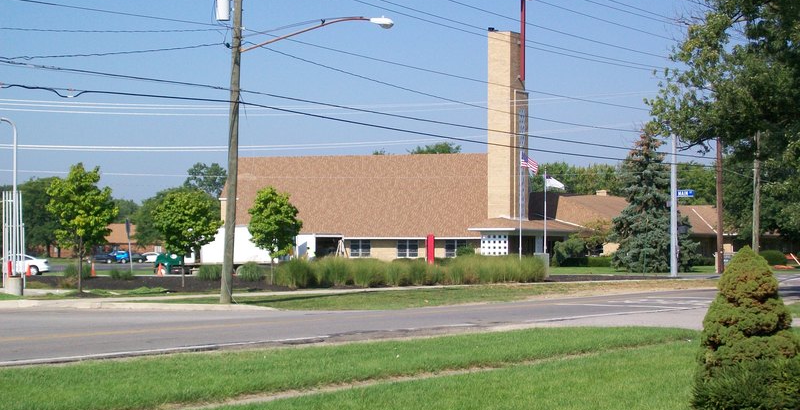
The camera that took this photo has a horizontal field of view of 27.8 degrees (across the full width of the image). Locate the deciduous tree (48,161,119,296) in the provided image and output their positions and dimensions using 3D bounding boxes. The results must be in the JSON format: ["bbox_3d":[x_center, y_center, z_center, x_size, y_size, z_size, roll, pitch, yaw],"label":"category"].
[{"bbox_3d":[-12.404,0.896,63.000,2.750,5.050,2.700,0,-2,0],"label":"deciduous tree"}]

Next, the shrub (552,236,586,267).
[{"bbox_3d":[14.040,3.852,134.000,2.750,2.600,2.600,0,-2,0],"label":"shrub"}]

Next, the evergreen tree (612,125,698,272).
[{"bbox_3d":[18.558,-0.467,117.500,6.200,10.614,6.000,0,-2,0],"label":"evergreen tree"}]

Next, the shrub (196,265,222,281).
[{"bbox_3d":[-9.892,3.505,84.000,1.350,0.900,1.300,0,-2,0],"label":"shrub"}]

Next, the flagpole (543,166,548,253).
[{"bbox_3d":[9.097,0.937,101.000,0.140,6.600,0.140,0,-2,0],"label":"flagpole"}]

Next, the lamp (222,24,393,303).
[{"bbox_3d":[-2.892,-1.233,47.320,5.700,8.300,0.500,-1,-2,29],"label":"lamp"}]

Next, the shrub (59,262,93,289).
[{"bbox_3d":[-16.047,3.437,80.000,1.650,1.250,1.500,0,-2,0],"label":"shrub"}]

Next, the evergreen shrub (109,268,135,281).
[{"bbox_3d":[-14.633,3.625,85.000,1.350,0.682,1.100,0,-2,0],"label":"evergreen shrub"}]

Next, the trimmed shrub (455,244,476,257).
[{"bbox_3d":[5.871,4.515,145.000,1.950,2.128,1.800,0,-2,0],"label":"trimmed shrub"}]

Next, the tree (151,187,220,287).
[{"bbox_3d":[-9.195,1.450,70.000,3.000,4.200,2.900,0,-2,0],"label":"tree"}]

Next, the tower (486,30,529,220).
[{"bbox_3d":[9.081,-5.696,137.177,1.960,17.900,3.900,-1,-2,23],"label":"tower"}]

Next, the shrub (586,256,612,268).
[{"bbox_3d":[18.129,5.111,147.000,2.600,1.044,1.200,0,-2,0],"label":"shrub"}]

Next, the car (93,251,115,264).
[{"bbox_3d":[-33.103,5.795,180.000,4.400,1.450,1.750,-1,-2,35],"label":"car"}]

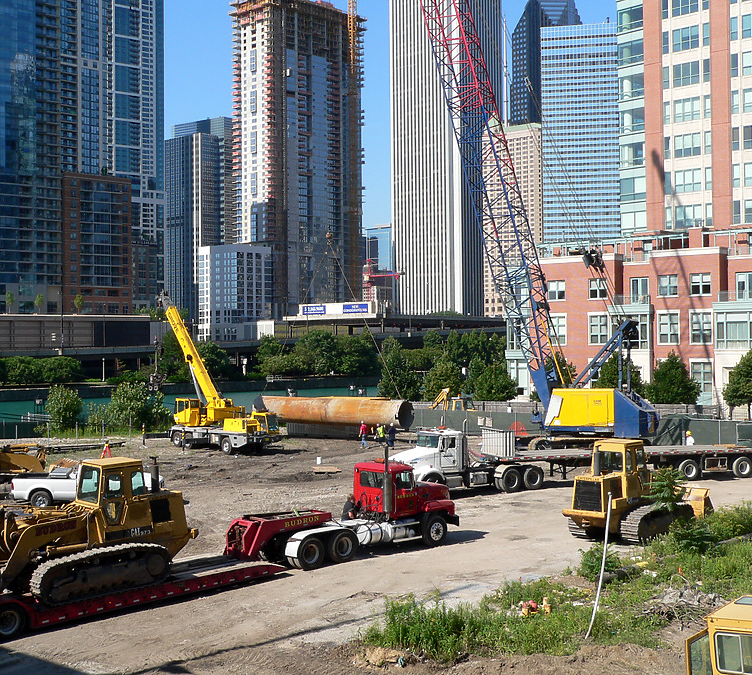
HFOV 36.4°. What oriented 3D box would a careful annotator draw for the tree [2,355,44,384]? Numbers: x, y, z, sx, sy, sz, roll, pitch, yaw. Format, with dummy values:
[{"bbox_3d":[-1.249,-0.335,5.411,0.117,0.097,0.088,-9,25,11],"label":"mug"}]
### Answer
[{"bbox_3d":[-67.363,6.288,218.000,7.620,5.340,7.240,0,0,0],"label":"tree"}]

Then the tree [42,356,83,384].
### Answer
[{"bbox_3d":[-56.178,5.913,205.000,7.000,5.100,6.600,0,0,-15],"label":"tree"}]

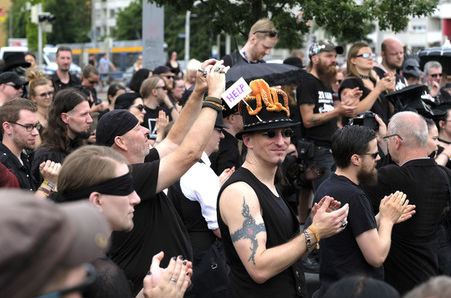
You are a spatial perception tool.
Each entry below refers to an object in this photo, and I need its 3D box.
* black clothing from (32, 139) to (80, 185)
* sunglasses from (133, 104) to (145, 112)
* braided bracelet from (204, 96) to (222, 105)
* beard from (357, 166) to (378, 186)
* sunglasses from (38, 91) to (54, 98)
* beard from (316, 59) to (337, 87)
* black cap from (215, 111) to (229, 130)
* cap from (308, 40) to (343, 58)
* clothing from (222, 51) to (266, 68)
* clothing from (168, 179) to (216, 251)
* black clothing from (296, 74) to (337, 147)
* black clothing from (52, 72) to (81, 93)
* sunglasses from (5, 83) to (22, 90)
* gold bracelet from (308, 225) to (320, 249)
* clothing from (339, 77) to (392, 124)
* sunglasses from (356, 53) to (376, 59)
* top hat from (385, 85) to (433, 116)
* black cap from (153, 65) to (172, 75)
[{"bbox_3d":[-0.762,0.245,8.200,0.300,0.620,0.480,2,5,28],"label":"black clothing"},{"bbox_3d":[-0.581,-0.276,11.100,0.130,0.047,0.140,2,5,21],"label":"sunglasses"},{"bbox_3d":[-0.051,-0.207,7.200,0.072,0.032,0.063,9,8,-24],"label":"braided bracelet"},{"bbox_3d":[0.616,0.112,7.300,0.100,0.095,0.130,0,5,-3],"label":"beard"},{"bbox_3d":[-1.413,-0.429,13.300,0.140,0.045,0.130,-4,6,-37],"label":"sunglasses"},{"bbox_3d":[0.762,-0.570,12.750,0.130,0.205,0.140,2,5,23],"label":"beard"},{"bbox_3d":[-0.106,-0.170,9.400,0.290,0.130,0.240,1,5,6],"label":"black cap"},{"bbox_3d":[0.761,-0.759,12.800,0.270,0.135,0.180,2,5,23],"label":"cap"},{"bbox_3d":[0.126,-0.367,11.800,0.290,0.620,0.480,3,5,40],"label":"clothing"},{"bbox_3d":[-0.161,0.289,8.500,0.270,0.520,0.400,-2,4,-21],"label":"clothing"},{"bbox_3d":[0.748,-0.314,13.600,0.290,0.640,0.460,2,5,30],"label":"black clothing"},{"bbox_3d":[-1.486,-0.463,15.800,0.450,0.550,0.250,-1,5,-14],"label":"black clothing"},{"bbox_3d":[-1.698,-0.499,13.500,0.150,0.045,0.145,1,4,13],"label":"sunglasses"},{"bbox_3d":[0.345,0.341,6.550,0.030,0.080,0.070,-31,0,6],"label":"gold bracelet"},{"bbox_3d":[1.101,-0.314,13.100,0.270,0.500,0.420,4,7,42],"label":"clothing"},{"bbox_3d":[1.117,-0.744,13.600,0.145,0.045,0.145,-3,5,-40],"label":"sunglasses"},{"bbox_3d":[1.046,-0.264,9.500,0.290,0.170,0.280,-20,4,14],"label":"top hat"},{"bbox_3d":[-0.618,-0.771,16.700,0.230,0.115,0.180,2,5,24],"label":"black cap"}]

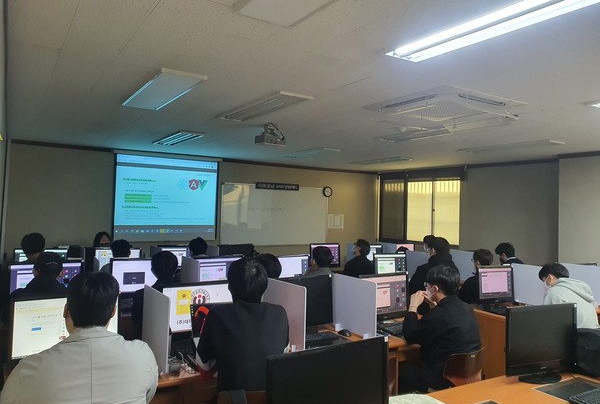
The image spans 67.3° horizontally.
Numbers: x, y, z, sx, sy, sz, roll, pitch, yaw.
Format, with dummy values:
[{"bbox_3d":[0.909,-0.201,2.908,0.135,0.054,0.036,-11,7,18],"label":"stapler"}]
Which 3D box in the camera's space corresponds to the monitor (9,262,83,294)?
[{"bbox_3d":[-2.001,0.683,3.580,0.515,0.420,0.190,2,-1,-32],"label":"monitor"}]

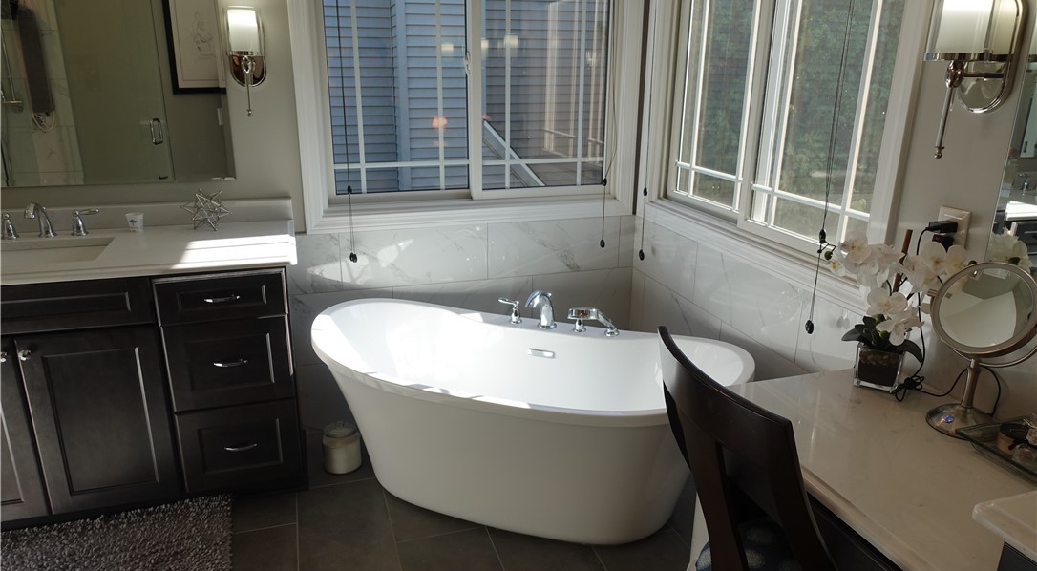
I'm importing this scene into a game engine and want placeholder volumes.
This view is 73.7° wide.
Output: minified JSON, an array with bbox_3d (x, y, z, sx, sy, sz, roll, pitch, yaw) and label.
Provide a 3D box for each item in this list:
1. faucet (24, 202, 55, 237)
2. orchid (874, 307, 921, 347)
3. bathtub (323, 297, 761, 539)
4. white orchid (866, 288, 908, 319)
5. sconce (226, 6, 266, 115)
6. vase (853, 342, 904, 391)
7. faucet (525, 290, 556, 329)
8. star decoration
[{"bbox_3d":[-1.600,-0.216,2.308,0.056,0.125,0.165,-5,18,-16],"label":"faucet"},{"bbox_3d":[0.882,0.094,1.602,0.100,0.080,0.055,10,20,29],"label":"orchid"},{"bbox_3d":[0.001,0.458,2.506,1.566,0.590,0.757,6,18,18],"label":"bathtub"},{"bbox_3d":[0.849,0.041,1.594,0.090,0.068,0.045,10,20,28],"label":"white orchid"},{"bbox_3d":[-0.954,-0.774,2.412,0.122,0.361,0.153,-5,18,-16],"label":"sconce"},{"bbox_3d":[0.869,0.189,1.667,0.090,0.105,0.090,9,19,26],"label":"vase"},{"bbox_3d":[0.086,0.099,2.676,0.065,0.158,0.165,12,21,33],"label":"faucet"},{"bbox_3d":[-1.110,-0.271,2.458,0.158,0.148,0.148,-5,18,-16],"label":"star decoration"}]

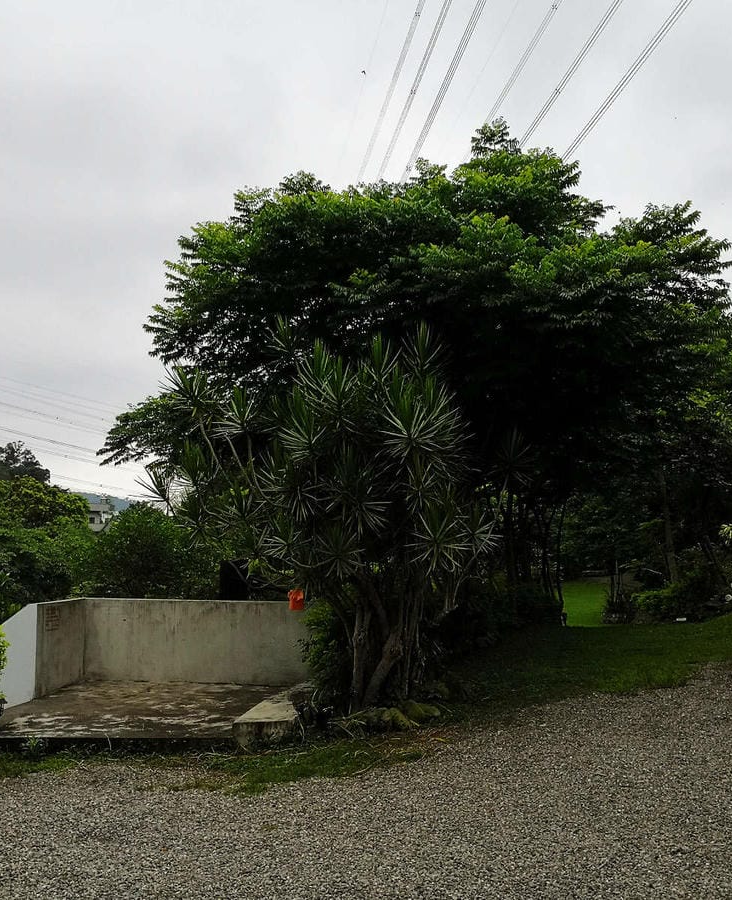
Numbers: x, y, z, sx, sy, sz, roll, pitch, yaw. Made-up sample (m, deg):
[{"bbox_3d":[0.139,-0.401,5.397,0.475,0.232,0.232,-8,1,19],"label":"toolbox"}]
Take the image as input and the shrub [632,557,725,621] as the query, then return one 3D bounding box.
[{"bbox_3d":[5.491,2.477,16.500,1.600,1.050,1.300,0,-6,0],"label":"shrub"}]

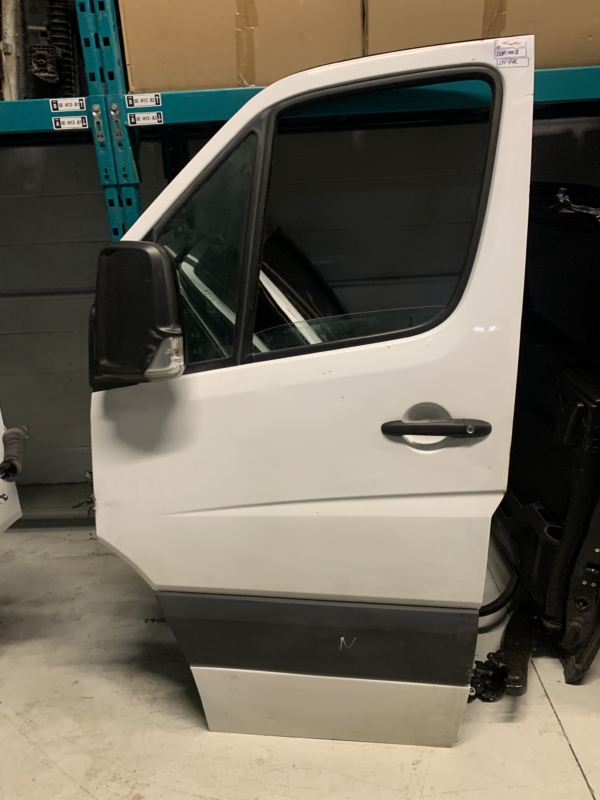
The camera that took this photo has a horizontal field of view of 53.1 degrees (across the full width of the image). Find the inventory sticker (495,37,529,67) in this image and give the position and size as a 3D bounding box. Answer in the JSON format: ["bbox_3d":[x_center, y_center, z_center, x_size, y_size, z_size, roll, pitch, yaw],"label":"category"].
[{"bbox_3d":[0.415,-0.679,1.178,0.062,0.054,0.002,0,10,8],"label":"inventory sticker"}]

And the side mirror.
[{"bbox_3d":[-0.339,-0.174,1.255,0.180,0.290,0.160,-3,14,-4],"label":"side mirror"}]

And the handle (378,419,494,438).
[{"bbox_3d":[0.298,0.062,1.316,0.236,0.038,0.053,0,14,8],"label":"handle"}]

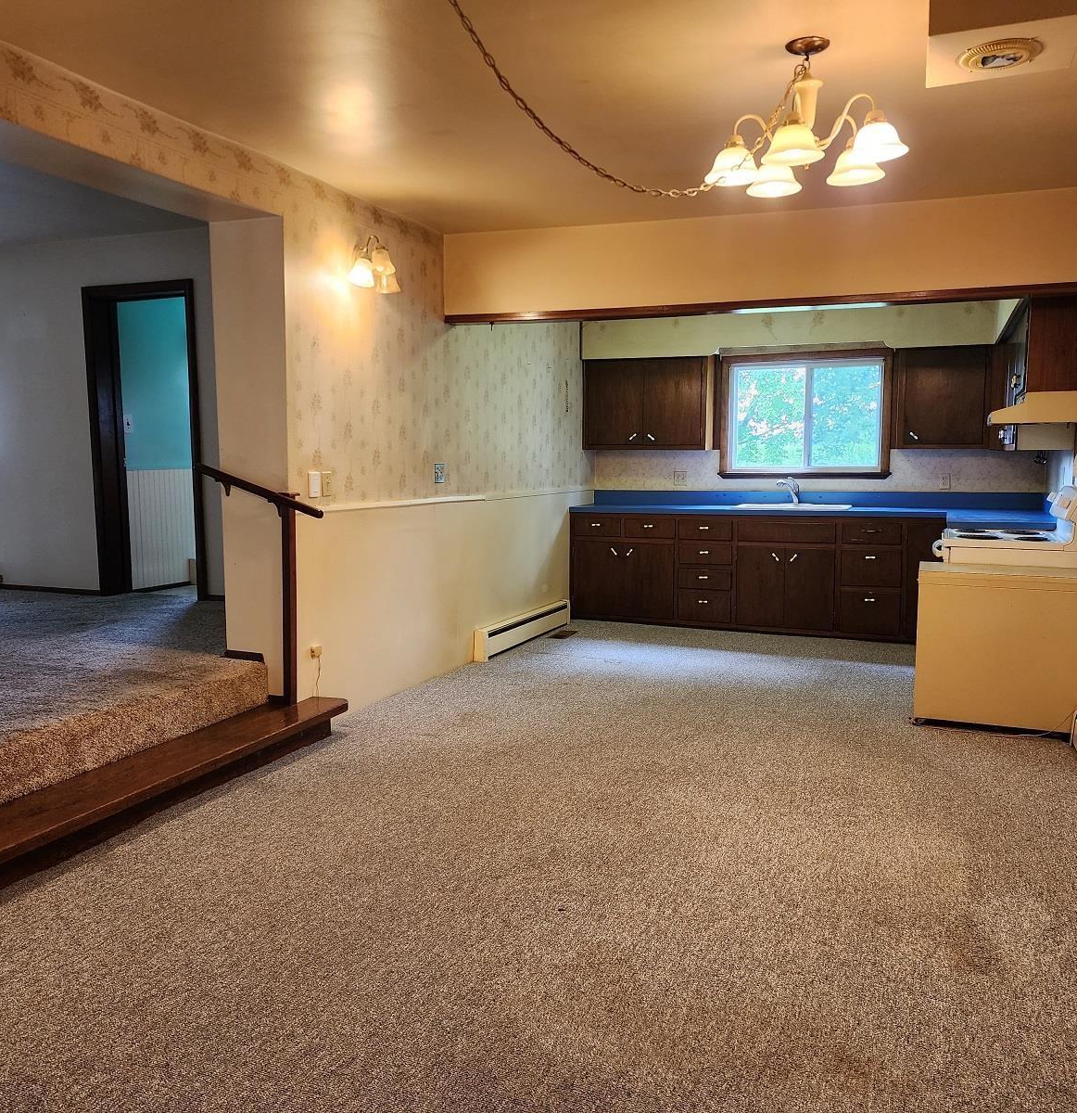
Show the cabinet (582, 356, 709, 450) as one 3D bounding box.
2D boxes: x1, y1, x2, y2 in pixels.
[{"bbox_3d":[0.898,-1.234,8.035,1.025,0.740,0.320,3,6,22],"label":"cabinet"}]

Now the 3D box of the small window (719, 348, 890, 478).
[{"bbox_3d":[2.065,-1.097,7.703,1.305,0.980,0.110,3,6,22],"label":"small window"}]

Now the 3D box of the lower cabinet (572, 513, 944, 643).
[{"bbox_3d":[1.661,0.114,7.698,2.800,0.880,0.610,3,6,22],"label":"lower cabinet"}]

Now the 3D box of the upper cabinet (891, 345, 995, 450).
[{"bbox_3d":[2.954,-1.144,7.195,0.700,0.740,0.320,3,6,22],"label":"upper cabinet"}]

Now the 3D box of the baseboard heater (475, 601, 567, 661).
[{"bbox_3d":[-0.079,0.509,7.115,0.085,0.195,1.580,3,6,22],"label":"baseboard heater"}]

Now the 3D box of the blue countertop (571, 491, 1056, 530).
[{"bbox_3d":[1.806,-0.345,7.130,3.460,0.160,1.460,3,6,22],"label":"blue countertop"}]

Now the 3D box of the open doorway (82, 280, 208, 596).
[{"bbox_3d":[-2.601,-0.766,6.643,0.936,2.090,0.140,3,6,22],"label":"open doorway"}]

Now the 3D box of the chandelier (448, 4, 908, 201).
[{"bbox_3d":[0.440,-1.355,3.001,1.450,0.470,0.640,-1,6,-15],"label":"chandelier"}]

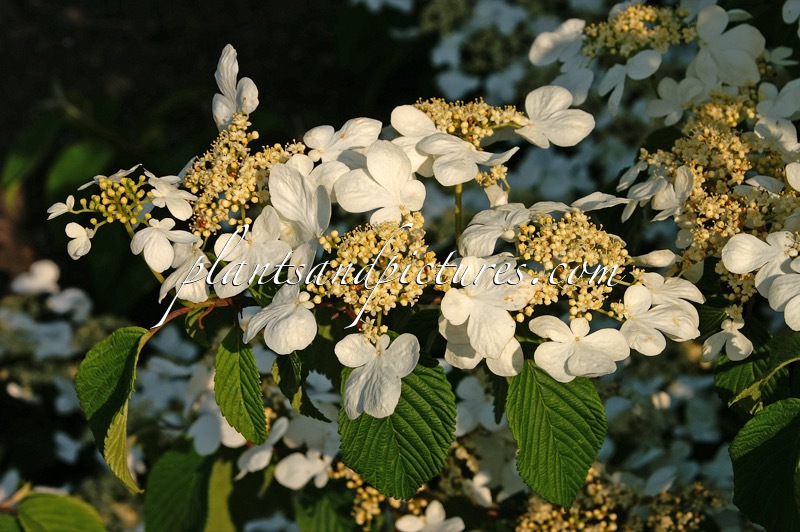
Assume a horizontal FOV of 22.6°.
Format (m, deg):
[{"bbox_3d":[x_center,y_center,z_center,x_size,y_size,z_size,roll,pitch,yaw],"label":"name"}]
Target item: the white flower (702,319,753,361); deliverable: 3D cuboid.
[{"bbox_3d":[0.142,0.032,0.870,0.021,0.018,0.011,0,-6,-6],"label":"white flower"}]

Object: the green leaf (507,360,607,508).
[{"bbox_3d":[0.066,0.070,0.850,0.041,0.065,0.013,-12,-11,-3],"label":"green leaf"}]

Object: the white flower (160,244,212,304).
[{"bbox_3d":[-0.087,0.003,0.810,0.022,0.027,0.014,-11,-18,-33],"label":"white flower"}]

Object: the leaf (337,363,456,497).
[{"bbox_3d":[-0.001,0.072,0.905,0.052,0.068,0.016,-3,-13,-1],"label":"leaf"}]

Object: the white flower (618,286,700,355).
[{"bbox_3d":[0.117,0.025,0.900,0.037,0.033,0.013,0,-24,-6],"label":"white flower"}]

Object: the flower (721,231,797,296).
[{"bbox_3d":[0.151,0.000,0.840,0.034,0.029,0.014,0,-12,9],"label":"flower"}]

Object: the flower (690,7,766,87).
[{"bbox_3d":[0.161,-0.108,0.980,0.036,0.039,0.014,0,-17,9],"label":"flower"}]

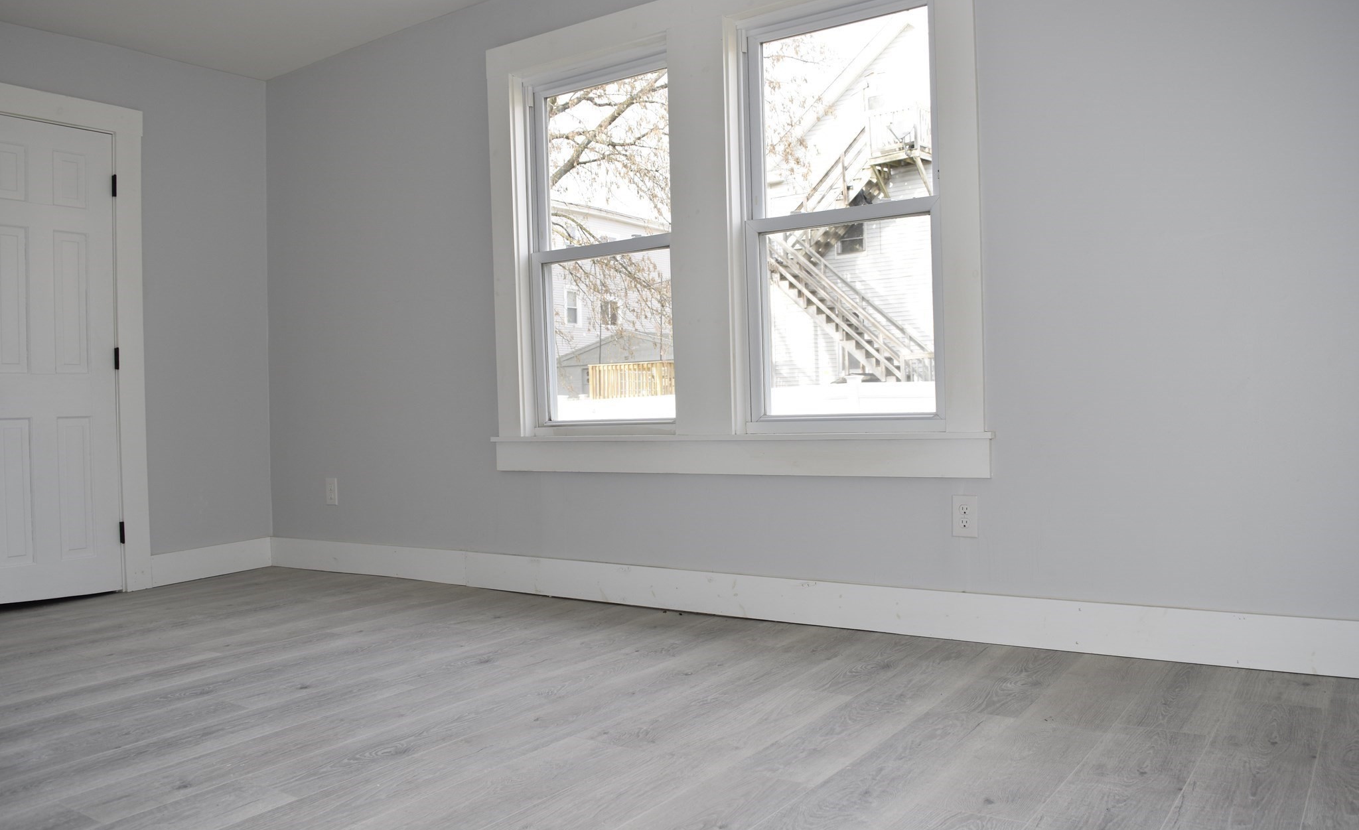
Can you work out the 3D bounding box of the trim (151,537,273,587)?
[{"bbox_3d":[-2.119,0.662,4.636,0.019,0.140,0.578,-1,1,34],"label":"trim"}]

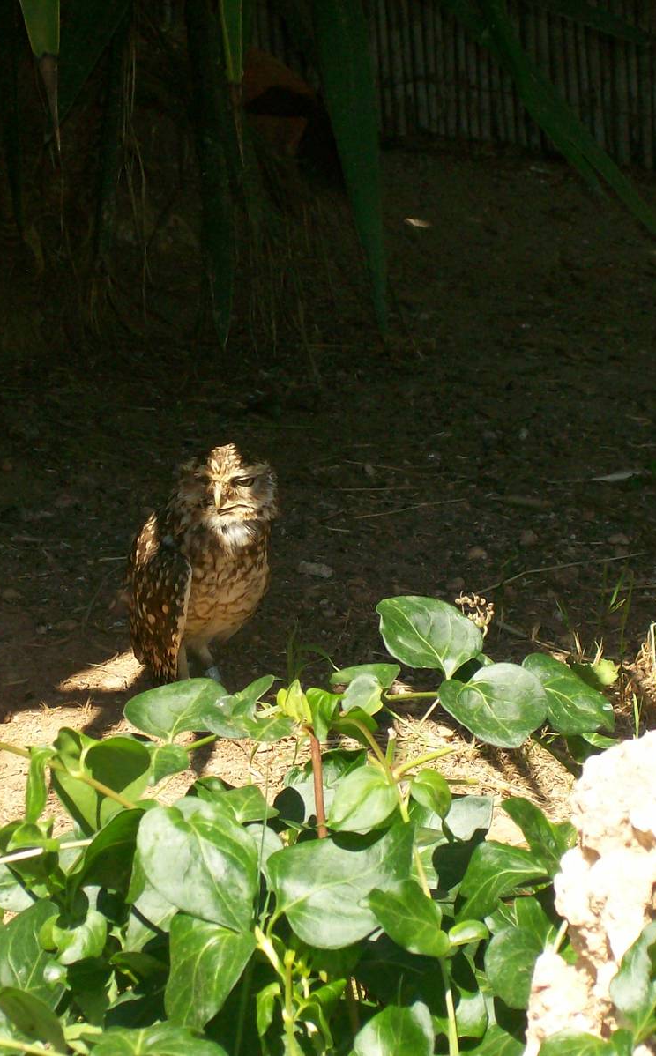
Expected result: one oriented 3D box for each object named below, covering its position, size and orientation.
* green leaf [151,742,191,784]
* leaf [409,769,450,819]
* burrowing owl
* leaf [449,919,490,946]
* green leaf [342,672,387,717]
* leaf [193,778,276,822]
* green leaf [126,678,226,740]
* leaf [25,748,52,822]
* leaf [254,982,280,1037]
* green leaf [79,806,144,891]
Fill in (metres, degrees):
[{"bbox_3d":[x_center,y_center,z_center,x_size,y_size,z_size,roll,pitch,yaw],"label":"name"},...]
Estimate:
[{"bbox_3d":[-0.130,0.189,3.550,0.040,0.013,0.042,11,52,1],"label":"green leaf"},{"bbox_3d":[0.079,0.207,3.420,0.031,0.015,0.042,-32,75,-33],"label":"leaf"},{"bbox_3d":[-0.113,0.035,3.920,0.115,0.215,0.135,-15,25,-35],"label":"burrowing owl"},{"bbox_3d":[0.106,0.302,3.280,0.034,0.014,0.022,-9,32,-14],"label":"leaf"},{"bbox_3d":[0.027,0.136,3.560,0.036,0.013,0.042,33,60,22],"label":"green leaf"},{"bbox_3d":[-0.074,0.217,3.500,0.060,0.017,0.052,4,37,5],"label":"leaf"},{"bbox_3d":[-0.120,0.145,3.530,0.075,0.017,0.075,16,43,18],"label":"green leaf"},{"bbox_3d":[-0.211,0.186,3.200,0.019,0.053,0.022,-2,-16,31],"label":"leaf"},{"bbox_3d":[-0.045,0.352,3.220,0.020,0.043,0.014,4,-25,21],"label":"leaf"},{"bbox_3d":[-0.168,0.248,3.420,0.018,0.075,0.050,30,1,-45],"label":"green leaf"}]

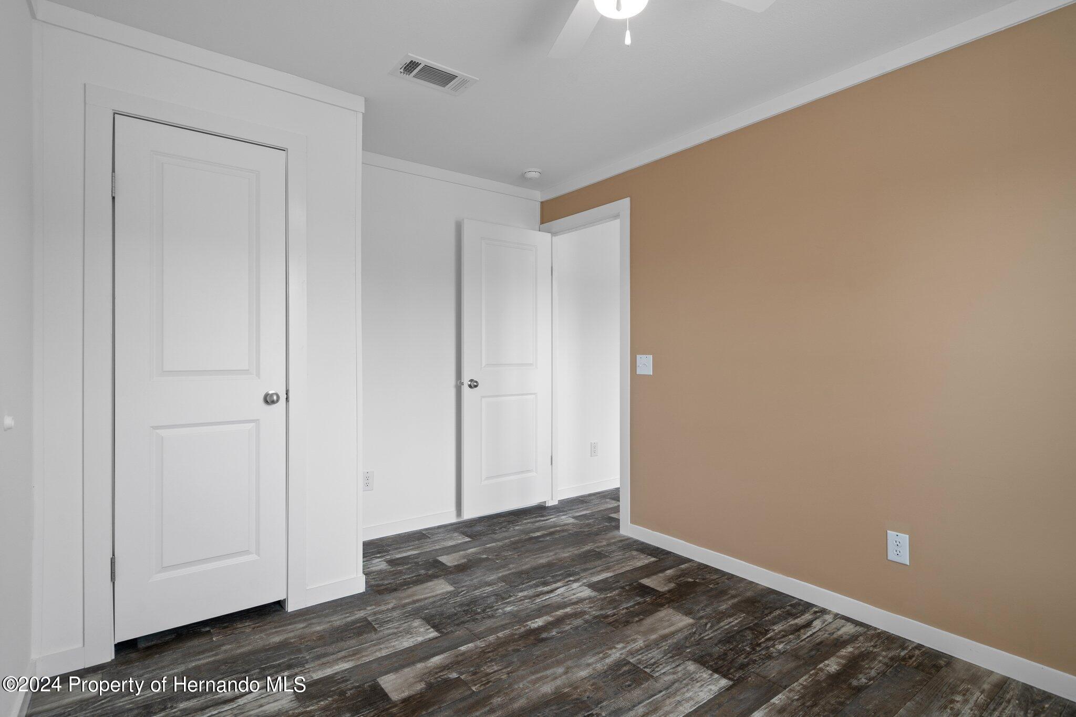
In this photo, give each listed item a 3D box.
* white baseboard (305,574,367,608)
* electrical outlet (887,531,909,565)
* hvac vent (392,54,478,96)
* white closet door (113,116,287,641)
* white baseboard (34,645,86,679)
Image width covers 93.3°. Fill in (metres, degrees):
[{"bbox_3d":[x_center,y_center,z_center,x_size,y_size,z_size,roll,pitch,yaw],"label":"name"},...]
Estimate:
[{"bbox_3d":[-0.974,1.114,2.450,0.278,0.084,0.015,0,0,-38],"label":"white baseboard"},{"bbox_3d":[1.511,0.793,2.129,0.009,0.123,0.078,0,0,-38],"label":"electrical outlet"},{"bbox_3d":[-0.473,-1.294,2.322,0.342,0.020,0.198,0,0,-38],"label":"hvac vent"},{"bbox_3d":[-1.398,0.077,2.145,0.599,2.040,0.040,0,0,-38],"label":"white closet door"},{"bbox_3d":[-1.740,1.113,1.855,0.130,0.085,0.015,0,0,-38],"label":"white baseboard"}]

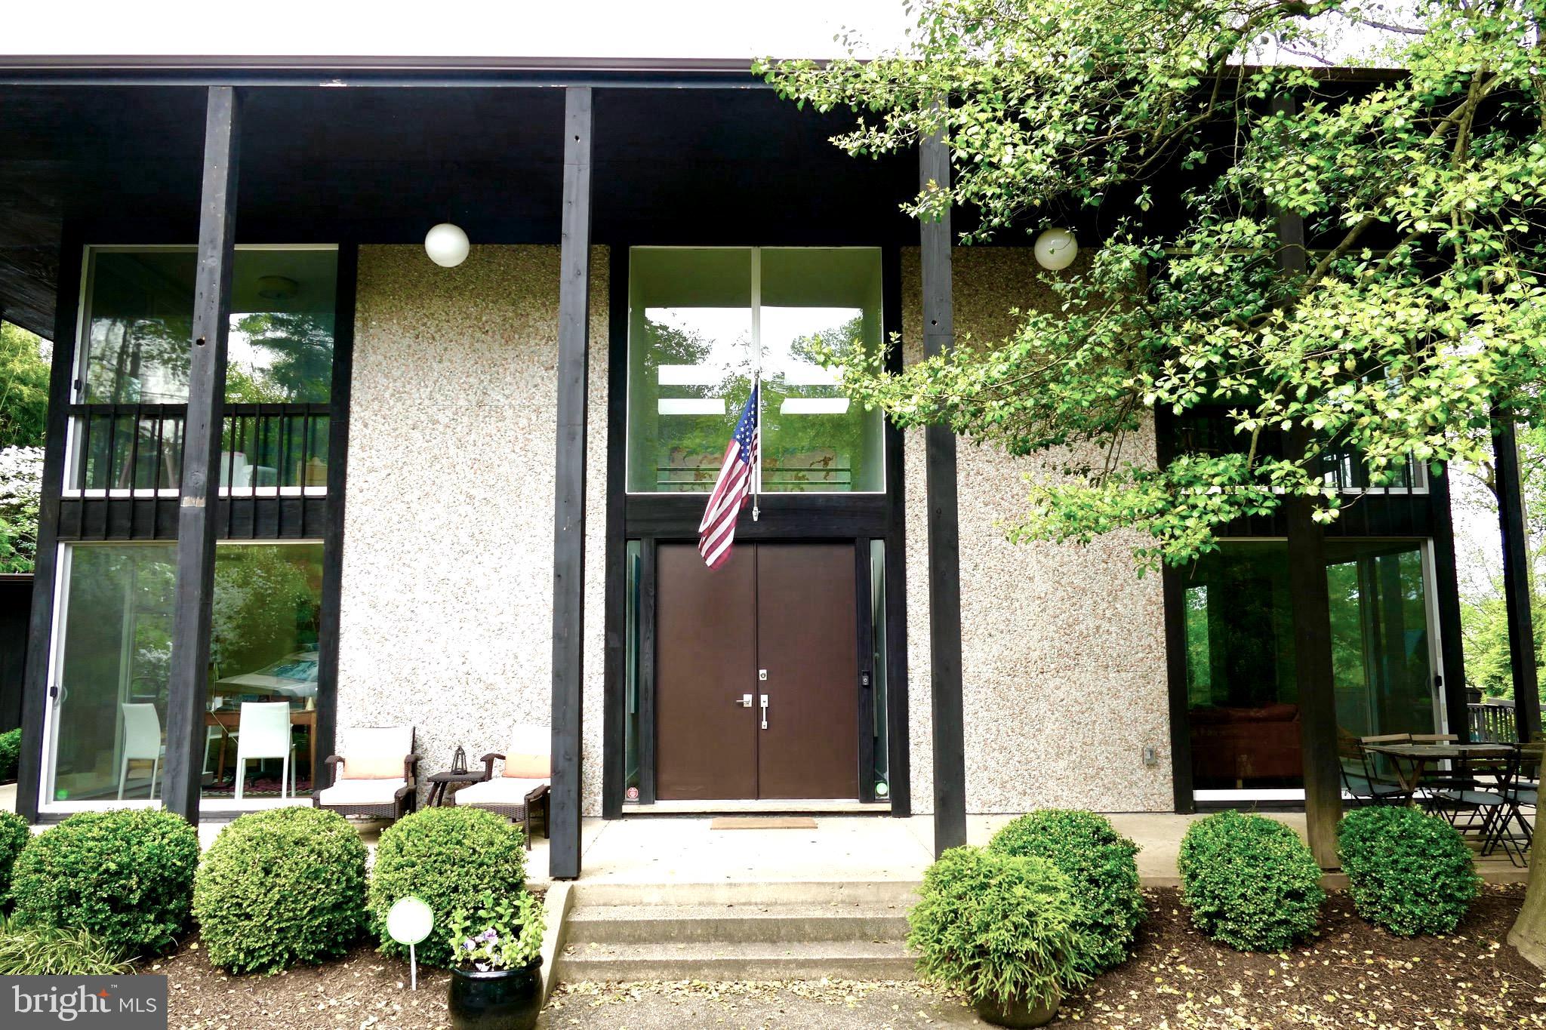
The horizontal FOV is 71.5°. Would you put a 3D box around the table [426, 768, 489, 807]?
[{"bbox_3d":[-2.472,2.344,8.592,0.510,0.470,0.480,0,-7,-1],"label":"table"}]

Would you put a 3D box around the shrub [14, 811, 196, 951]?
[{"bbox_3d":[-3.865,2.119,6.230,0.940,0.800,0.920,0,-7,-1],"label":"shrub"}]

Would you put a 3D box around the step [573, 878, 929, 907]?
[{"bbox_3d":[-0.105,2.482,7.112,2.400,0.145,0.340,0,-7,-1],"label":"step"}]

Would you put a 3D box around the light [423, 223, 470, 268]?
[{"bbox_3d":[-2.761,-2.282,9.095,0.370,0.370,0.370,0,-7,-1],"label":"light"}]

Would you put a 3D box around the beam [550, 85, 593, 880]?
[{"bbox_3d":[-1.409,-0.348,7.592,0.190,5.580,0.190,0,-7,-1],"label":"beam"}]

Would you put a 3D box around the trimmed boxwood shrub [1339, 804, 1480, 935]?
[{"bbox_3d":[3.879,2.104,6.492,0.800,0.730,0.800,0,-7,-1],"label":"trimmed boxwood shrub"}]

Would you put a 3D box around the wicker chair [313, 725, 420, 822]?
[{"bbox_3d":[-3.191,2.130,8.456,0.690,0.870,0.800,1,-7,-8],"label":"wicker chair"}]

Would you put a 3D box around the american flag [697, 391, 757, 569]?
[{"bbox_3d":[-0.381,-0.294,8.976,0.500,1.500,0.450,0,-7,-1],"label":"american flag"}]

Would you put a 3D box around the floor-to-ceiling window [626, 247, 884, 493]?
[{"bbox_3d":[-0.159,-1.361,10.066,2.420,2.360,0.100,0,-7,-1],"label":"floor-to-ceiling window"}]

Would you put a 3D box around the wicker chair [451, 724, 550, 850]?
[{"bbox_3d":[-2.076,2.224,8.896,0.780,0.840,1.380,-1,-7,7],"label":"wicker chair"}]

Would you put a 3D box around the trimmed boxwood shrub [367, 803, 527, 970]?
[{"bbox_3d":[-1.859,2.127,6.160,0.890,0.870,0.880,0,-7,-1],"label":"trimmed boxwood shrub"}]

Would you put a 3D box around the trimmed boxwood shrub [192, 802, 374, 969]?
[{"bbox_3d":[-2.793,2.127,6.125,0.920,0.890,0.900,0,-7,-1],"label":"trimmed boxwood shrub"}]

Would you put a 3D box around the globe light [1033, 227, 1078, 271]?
[{"bbox_3d":[2.430,-2.280,9.211,0.370,0.370,0.370,0,-7,0],"label":"globe light"}]

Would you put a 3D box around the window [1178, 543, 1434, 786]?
[{"bbox_3d":[4.936,1.399,9.812,2.380,2.370,0.100,0,-7,-1],"label":"window"}]

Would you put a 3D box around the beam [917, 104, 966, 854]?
[{"bbox_3d":[1.186,-0.345,7.541,0.185,5.520,0.170,0,-7,-1],"label":"beam"}]

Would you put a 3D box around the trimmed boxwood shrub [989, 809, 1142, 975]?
[{"bbox_3d":[1.671,2.161,6.212,0.880,0.900,0.880,0,-7,-1],"label":"trimmed boxwood shrub"}]

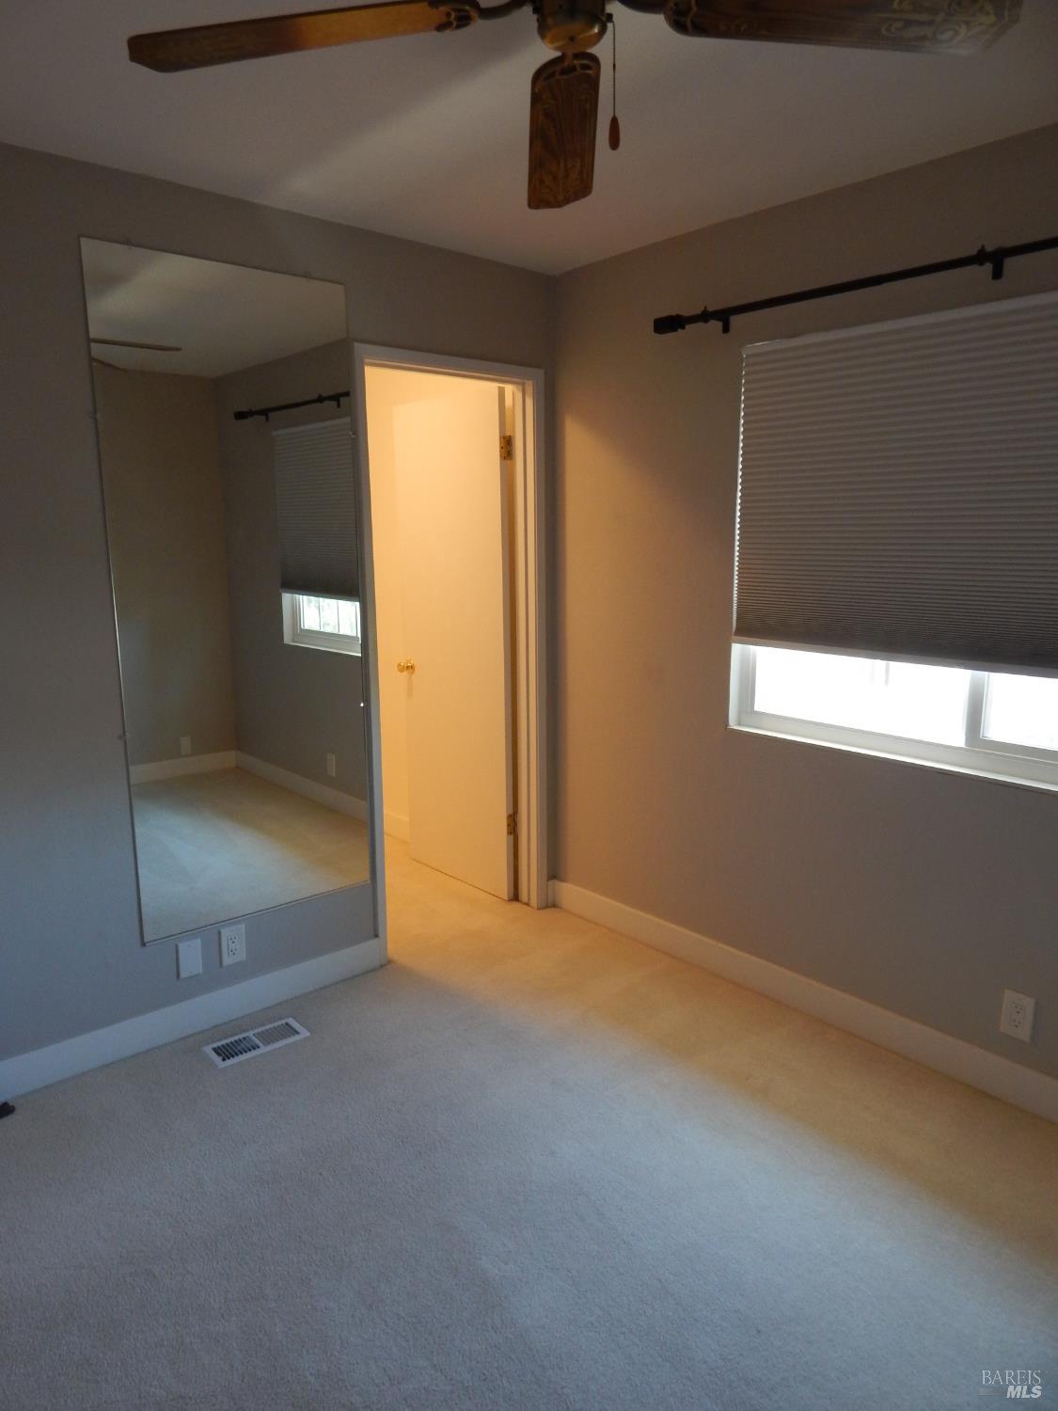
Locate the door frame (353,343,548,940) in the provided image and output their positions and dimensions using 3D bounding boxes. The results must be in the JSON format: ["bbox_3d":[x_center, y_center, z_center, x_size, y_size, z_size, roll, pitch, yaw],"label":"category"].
[{"bbox_3d":[-0.267,-0.157,3.256,0.772,2.080,0.140,-9,14,-38],"label":"door frame"}]

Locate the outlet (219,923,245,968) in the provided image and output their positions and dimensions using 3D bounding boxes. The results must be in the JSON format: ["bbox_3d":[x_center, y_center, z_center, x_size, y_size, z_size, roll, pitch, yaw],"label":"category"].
[{"bbox_3d":[-0.924,0.749,2.807,0.073,0.120,0.010,-9,14,-38],"label":"outlet"}]

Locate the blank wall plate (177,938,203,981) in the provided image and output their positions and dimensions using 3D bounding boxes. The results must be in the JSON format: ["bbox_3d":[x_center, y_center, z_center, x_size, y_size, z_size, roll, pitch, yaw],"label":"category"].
[{"bbox_3d":[-1.026,0.772,2.728,0.069,0.115,0.009,-10,14,-40],"label":"blank wall plate"}]

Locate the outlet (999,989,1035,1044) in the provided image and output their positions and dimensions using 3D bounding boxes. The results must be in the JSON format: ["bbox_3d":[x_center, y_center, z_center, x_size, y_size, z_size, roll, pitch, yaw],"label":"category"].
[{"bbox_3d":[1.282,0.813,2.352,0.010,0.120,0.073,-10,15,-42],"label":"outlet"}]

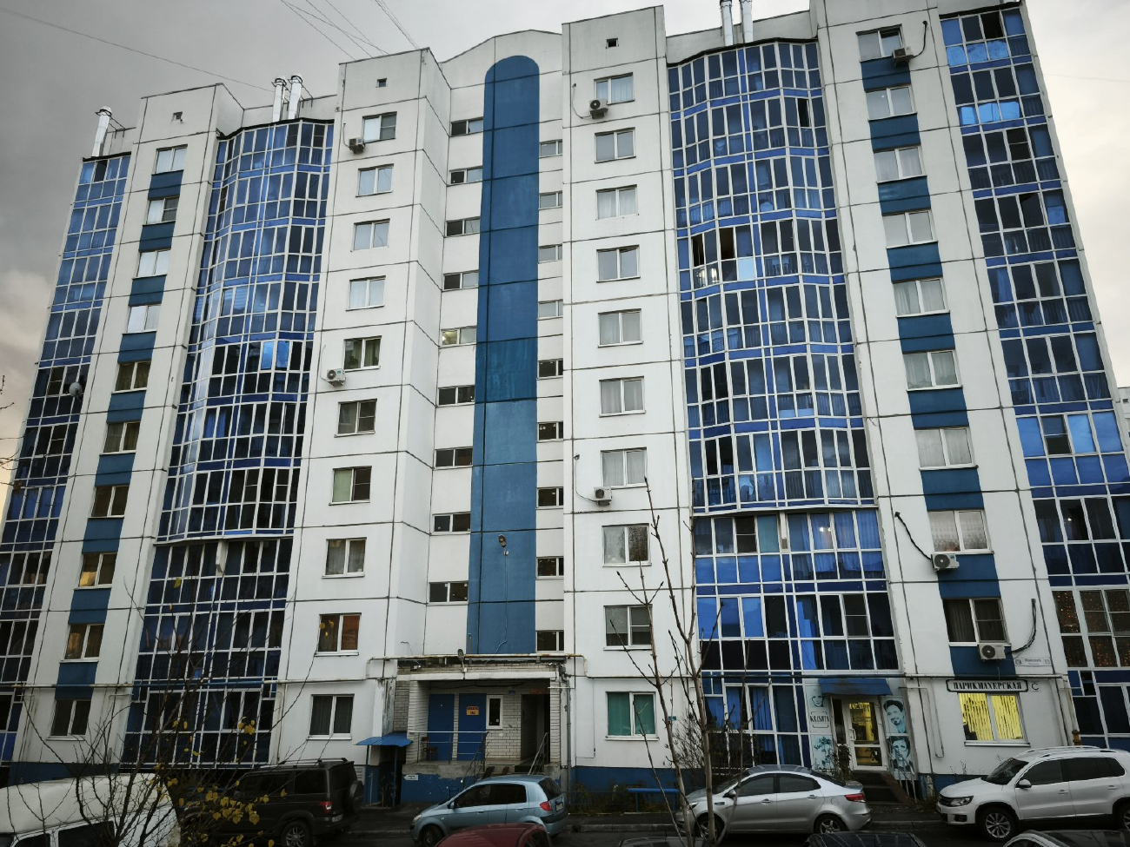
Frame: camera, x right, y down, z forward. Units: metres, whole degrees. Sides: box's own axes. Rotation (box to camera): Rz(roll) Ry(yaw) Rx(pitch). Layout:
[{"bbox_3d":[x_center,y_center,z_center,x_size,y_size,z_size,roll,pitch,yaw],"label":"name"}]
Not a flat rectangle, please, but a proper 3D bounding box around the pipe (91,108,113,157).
[{"bbox_3d":[-24.267,-15.169,39.280,0.500,3.100,0.500,-4,-17,12],"label":"pipe"}]

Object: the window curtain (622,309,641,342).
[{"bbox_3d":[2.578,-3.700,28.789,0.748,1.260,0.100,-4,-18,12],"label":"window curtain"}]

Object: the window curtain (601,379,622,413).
[{"bbox_3d":[1.760,-1.023,28.515,0.800,1.300,0.100,-4,-17,12],"label":"window curtain"}]

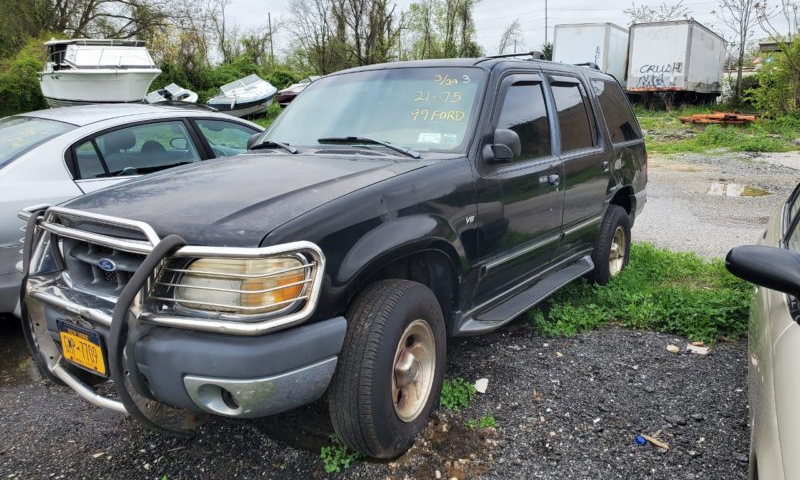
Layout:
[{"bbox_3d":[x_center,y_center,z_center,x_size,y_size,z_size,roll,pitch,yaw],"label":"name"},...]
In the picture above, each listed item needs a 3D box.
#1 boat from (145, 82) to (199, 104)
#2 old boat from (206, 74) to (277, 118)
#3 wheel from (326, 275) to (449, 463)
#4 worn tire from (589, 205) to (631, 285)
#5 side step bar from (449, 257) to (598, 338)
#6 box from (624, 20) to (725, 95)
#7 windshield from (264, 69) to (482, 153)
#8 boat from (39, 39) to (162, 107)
[{"bbox_3d":[-11.358,-7.114,30.000,4.300,1.350,1.800,6,24,28],"label":"boat"},{"bbox_3d":[-7.423,-6.759,28.500,5.000,1.500,2.000,9,31,39],"label":"old boat"},{"bbox_3d":[-0.027,0.533,2.534,0.235,0.730,0.730,5,13,26],"label":"wheel"},{"bbox_3d":[1.631,0.089,4.791,0.235,0.730,0.730,7,14,35],"label":"worn tire"},{"bbox_3d":[0.836,0.301,3.619,0.240,0.140,1.700,7,14,35],"label":"side step bar"},{"bbox_3d":[14.700,-9.150,31.200,2.500,2.870,11.200,8,15,34],"label":"box"},{"bbox_3d":[-0.182,-0.763,3.374,1.480,0.140,0.700,7,55,35],"label":"windshield"},{"bbox_3d":[-14.556,-8.125,29.500,6.200,3.300,2.300,-9,15,-30],"label":"boat"}]

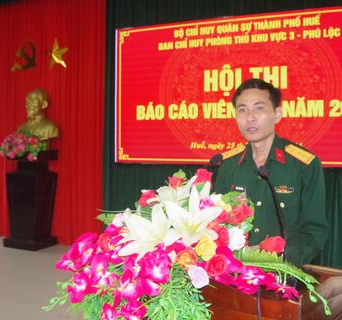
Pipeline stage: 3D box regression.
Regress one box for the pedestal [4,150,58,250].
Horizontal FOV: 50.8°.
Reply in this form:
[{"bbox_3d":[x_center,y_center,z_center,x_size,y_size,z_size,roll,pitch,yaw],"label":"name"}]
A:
[{"bbox_3d":[-1.935,0.530,4.960,0.535,1.330,0.440,1,2,20],"label":"pedestal"}]

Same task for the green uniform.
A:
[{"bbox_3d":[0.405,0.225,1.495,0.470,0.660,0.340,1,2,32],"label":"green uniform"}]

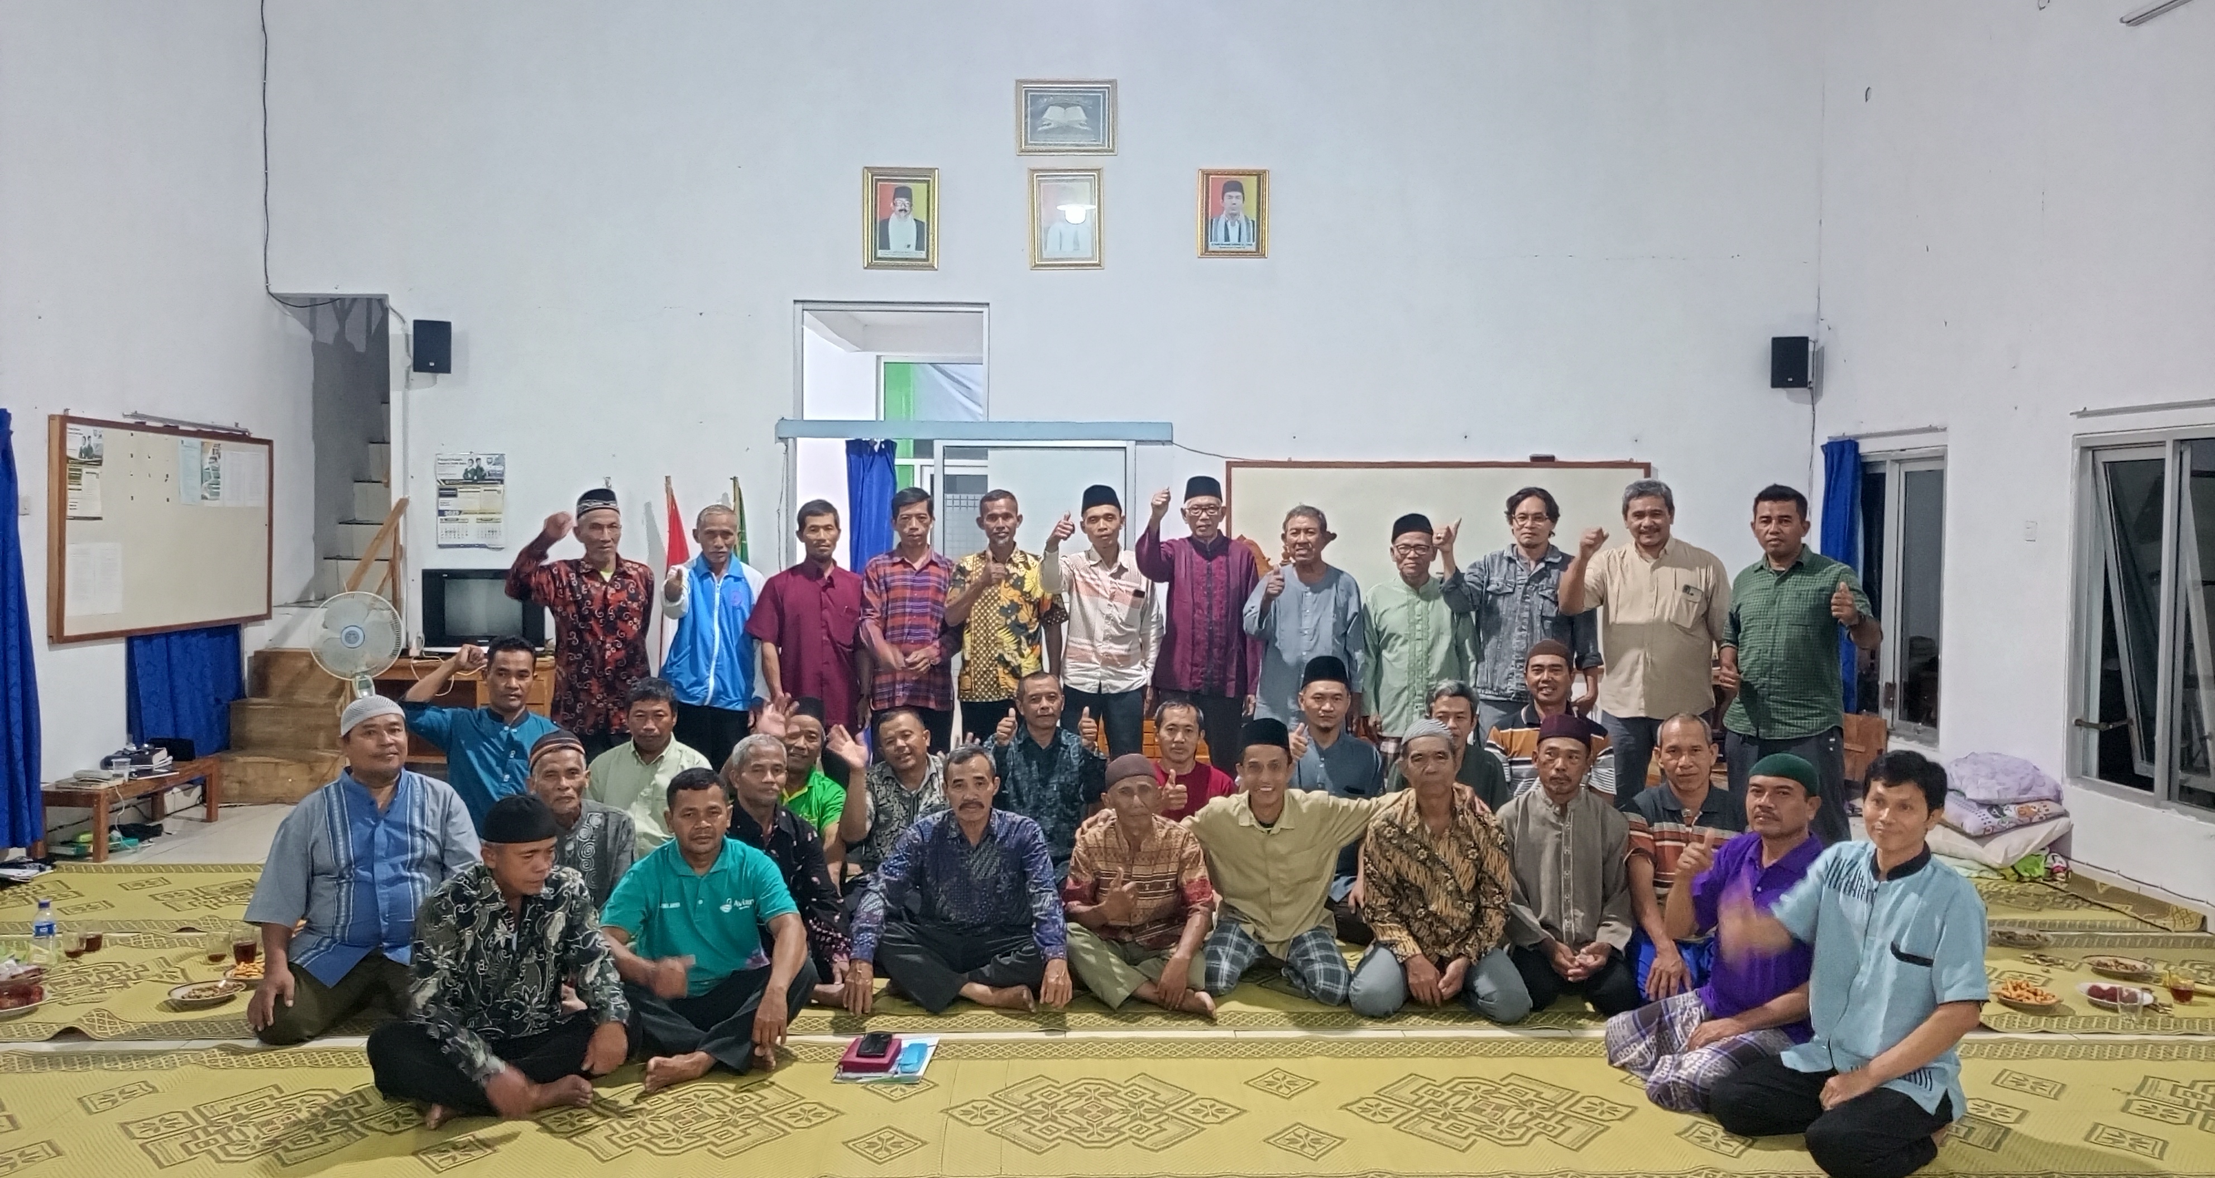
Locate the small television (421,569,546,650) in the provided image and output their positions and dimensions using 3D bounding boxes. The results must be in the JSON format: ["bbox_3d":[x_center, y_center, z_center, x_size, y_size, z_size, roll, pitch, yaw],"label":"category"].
[{"bbox_3d":[-3.343,0.127,8.751,0.650,0.460,0.400,0,2,-1],"label":"small television"}]

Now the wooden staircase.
[{"bbox_3d":[-4.360,0.736,8.640,0.640,0.745,0.800,0,2,-6],"label":"wooden staircase"}]

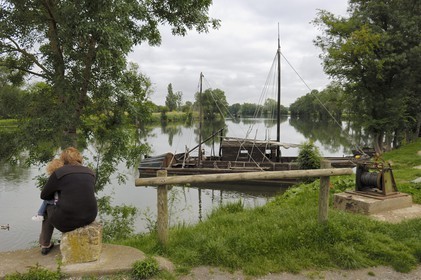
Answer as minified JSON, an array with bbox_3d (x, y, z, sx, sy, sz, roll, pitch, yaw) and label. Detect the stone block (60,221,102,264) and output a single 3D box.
[{"bbox_3d":[-1.368,1.082,3.435,0.380,0.350,0.360,-1,5,-13],"label":"stone block"}]

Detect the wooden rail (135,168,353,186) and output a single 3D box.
[{"bbox_3d":[0.595,0.462,3.983,3.016,0.100,0.100,0,5,-19],"label":"wooden rail"}]

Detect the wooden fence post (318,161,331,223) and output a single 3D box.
[{"bbox_3d":[1.619,0.730,4.472,0.120,0.890,0.120,-2,5,-19],"label":"wooden fence post"}]

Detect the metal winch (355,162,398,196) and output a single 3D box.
[{"bbox_3d":[2.903,0.653,5.525,0.480,0.510,0.480,-3,6,-35],"label":"metal winch"}]

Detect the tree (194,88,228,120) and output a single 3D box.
[{"bbox_3d":[0.536,-19.017,169.009,17.500,17.200,16.500,0,5,0],"label":"tree"}]

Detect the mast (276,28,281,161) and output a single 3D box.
[{"bbox_3d":[3.605,-2.308,16.667,0.150,7.492,0.150,0,5,6],"label":"mast"}]

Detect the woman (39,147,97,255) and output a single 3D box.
[{"bbox_3d":[-1.560,0.663,3.526,0.480,1.170,0.640,-4,6,-43],"label":"woman"}]

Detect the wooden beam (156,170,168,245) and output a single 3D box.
[{"bbox_3d":[-0.558,0.793,3.712,0.120,0.890,0.120,-2,5,-19],"label":"wooden beam"}]

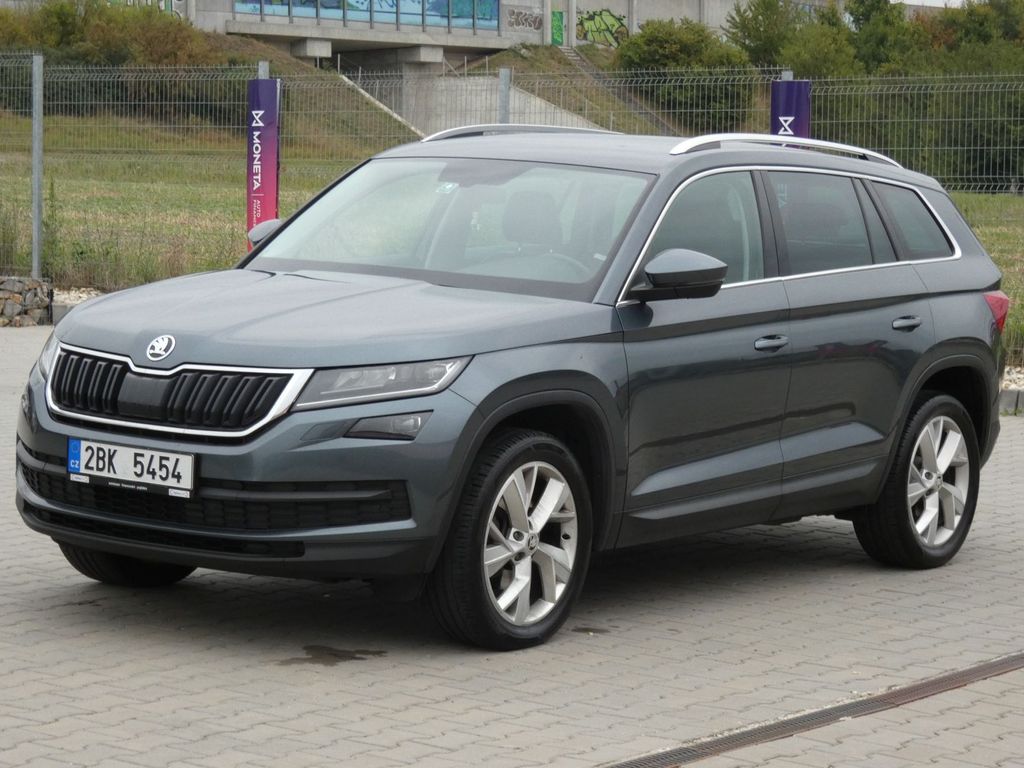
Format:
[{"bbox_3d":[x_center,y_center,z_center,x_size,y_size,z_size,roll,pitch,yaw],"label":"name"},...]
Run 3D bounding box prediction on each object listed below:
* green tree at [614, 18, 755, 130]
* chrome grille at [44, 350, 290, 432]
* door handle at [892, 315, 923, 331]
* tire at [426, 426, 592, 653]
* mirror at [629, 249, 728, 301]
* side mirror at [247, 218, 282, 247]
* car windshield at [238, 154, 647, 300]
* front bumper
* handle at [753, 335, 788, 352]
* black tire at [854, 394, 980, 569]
[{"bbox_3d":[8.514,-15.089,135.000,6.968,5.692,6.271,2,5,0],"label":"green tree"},{"bbox_3d":[-1.085,0.017,8.408,0.960,0.185,0.175,6,6,35],"label":"chrome grille"},{"bbox_3d":[1.475,-0.235,10.385,0.060,0.055,0.205,6,6,35],"label":"door handle"},{"bbox_3d":[-0.005,0.486,8.629,0.240,0.710,0.710,6,6,35],"label":"tire"},{"bbox_3d":[0.556,-0.361,9.058,0.235,0.175,0.200,6,6,35],"label":"mirror"},{"bbox_3d":[-0.951,-0.518,10.127,0.235,0.175,0.200,6,6,35],"label":"side mirror"},{"bbox_3d":[-0.217,-0.546,9.550,1.480,0.140,0.800,6,44,35],"label":"car windshield"},{"bbox_3d":[-1.021,0.245,8.531,1.840,0.575,0.500,6,6,35],"label":"front bumper"},{"bbox_3d":[0.889,-0.144,9.572,0.060,0.057,0.205,6,6,35],"label":"handle"},{"bbox_3d":[1.616,0.369,10.898,0.240,0.710,0.710,6,6,35],"label":"black tire"}]

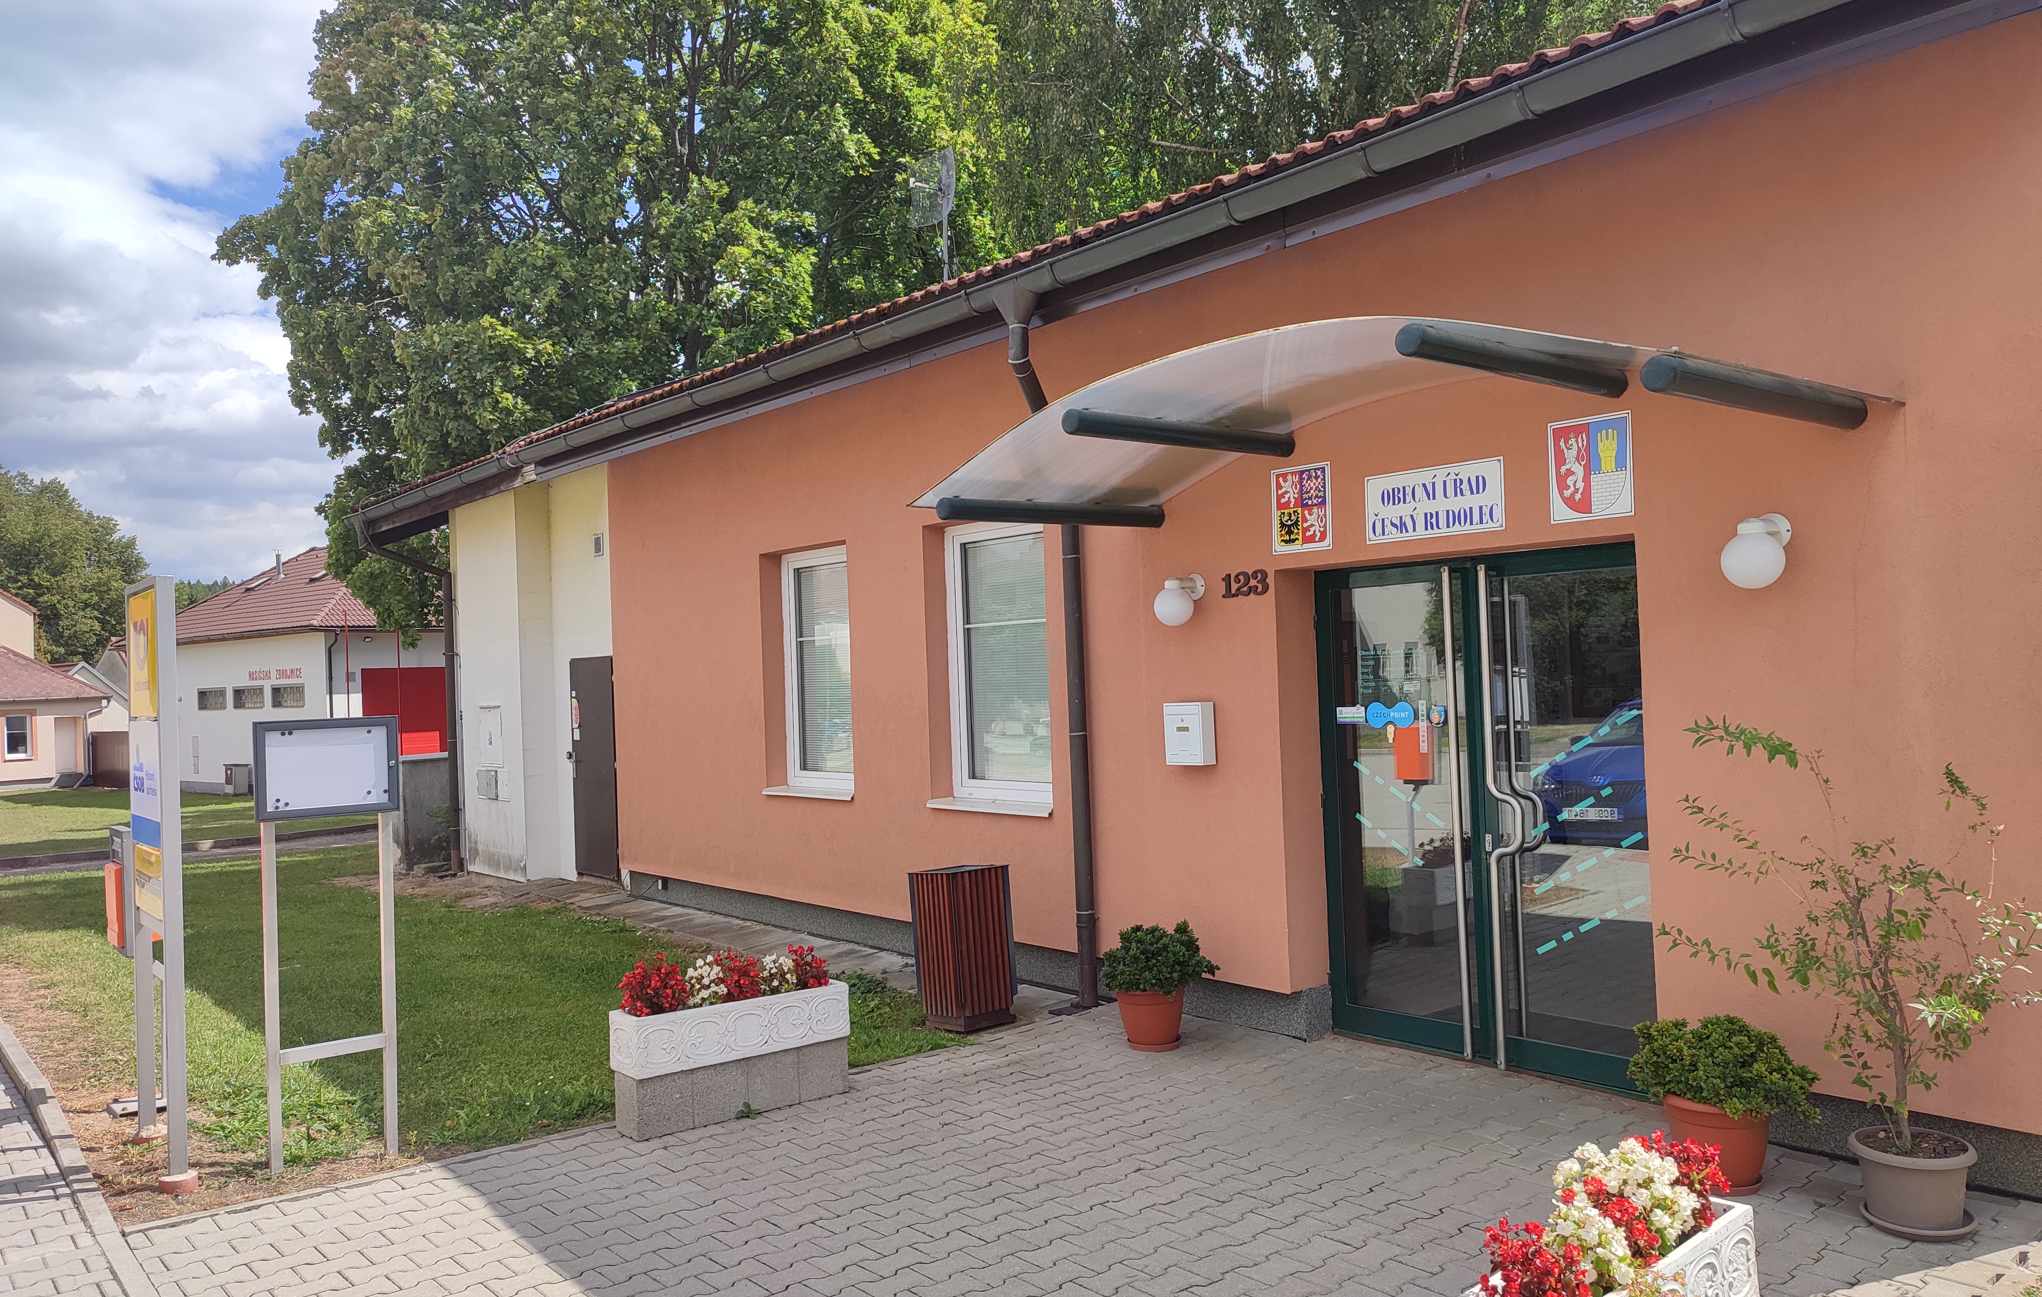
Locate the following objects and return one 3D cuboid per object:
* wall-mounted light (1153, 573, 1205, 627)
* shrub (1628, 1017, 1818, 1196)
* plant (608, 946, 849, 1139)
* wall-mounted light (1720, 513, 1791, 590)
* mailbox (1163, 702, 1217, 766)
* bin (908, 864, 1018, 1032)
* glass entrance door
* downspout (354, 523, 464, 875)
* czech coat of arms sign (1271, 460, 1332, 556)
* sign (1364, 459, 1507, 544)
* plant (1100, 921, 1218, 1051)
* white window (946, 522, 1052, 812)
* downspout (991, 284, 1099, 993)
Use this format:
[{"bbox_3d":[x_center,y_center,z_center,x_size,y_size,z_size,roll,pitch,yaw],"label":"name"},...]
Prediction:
[{"bbox_3d":[0.799,-0.246,7.476,0.273,0.273,0.204,-1,-1,-39],"label":"wall-mounted light"},{"bbox_3d":[2.378,1.536,5.029,0.606,0.550,0.633,-1,-1,-39],"label":"shrub"},{"bbox_3d":[-1.216,1.626,6.275,1.000,0.680,0.246,-1,-1,-39],"label":"plant"},{"bbox_3d":[2.623,-0.344,5.233,0.285,0.270,0.205,-1,-1,-39],"label":"wall-mounted light"},{"bbox_3d":[0.864,0.436,7.538,0.093,0.316,0.265,-1,-1,-39],"label":"mailbox"},{"bbox_3d":[-0.300,1.565,7.822,0.383,0.806,0.388,-1,-1,-39],"label":"bin"},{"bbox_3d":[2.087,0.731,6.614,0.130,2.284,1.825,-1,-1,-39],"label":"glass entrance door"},{"bbox_3d":[-6.843,0.417,16.332,0.249,3.918,3.083,-1,-1,-39],"label":"downspout"},{"bbox_3d":[1.331,-0.664,7.020,0.020,0.404,0.356,-1,-1,-39],"label":"czech coat of arms sign"},{"bbox_3d":[1.794,-0.637,6.444,0.015,0.296,0.706,-1,-1,-39],"label":"sign"},{"bbox_3d":[0.655,1.622,7.123,0.513,0.584,0.541,-2,-1,0],"label":"plant"},{"bbox_3d":[-0.061,0.065,9.091,0.099,1.740,1.173,-1,-1,-39],"label":"white window"},{"bbox_3d":[0.168,0.011,8.037,0.460,3.910,0.270,-1,-1,-39],"label":"downspout"}]

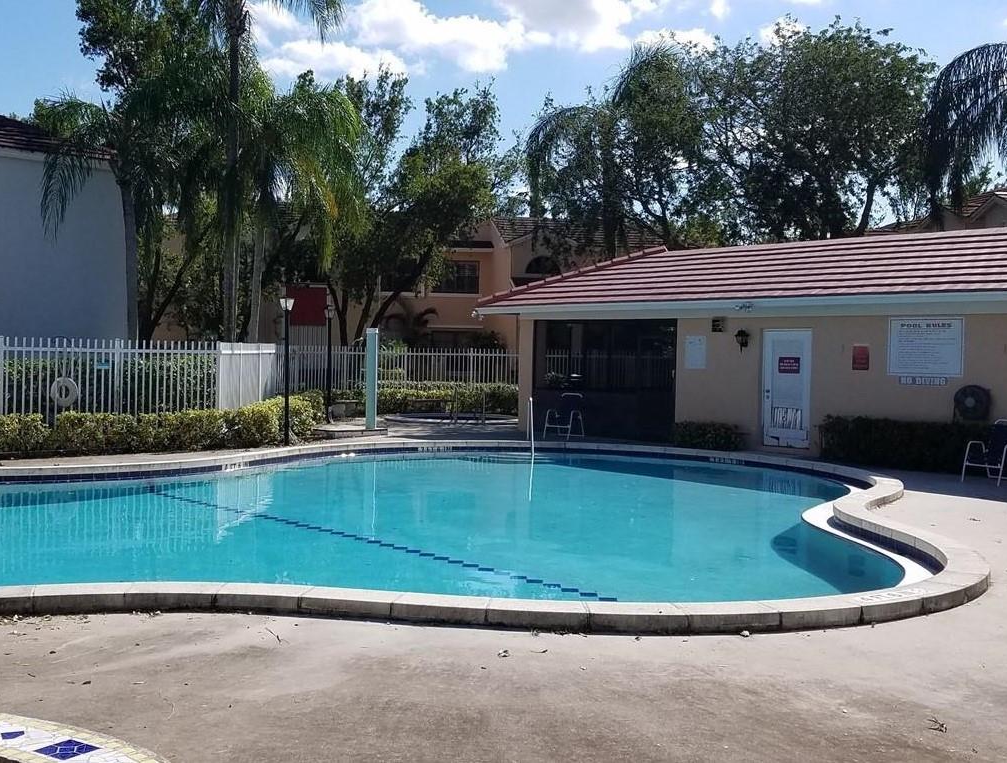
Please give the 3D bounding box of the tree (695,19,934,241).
[{"bbox_3d":[8.874,-4.614,21.800,6.800,11.490,6.500,1,1,0],"label":"tree"}]

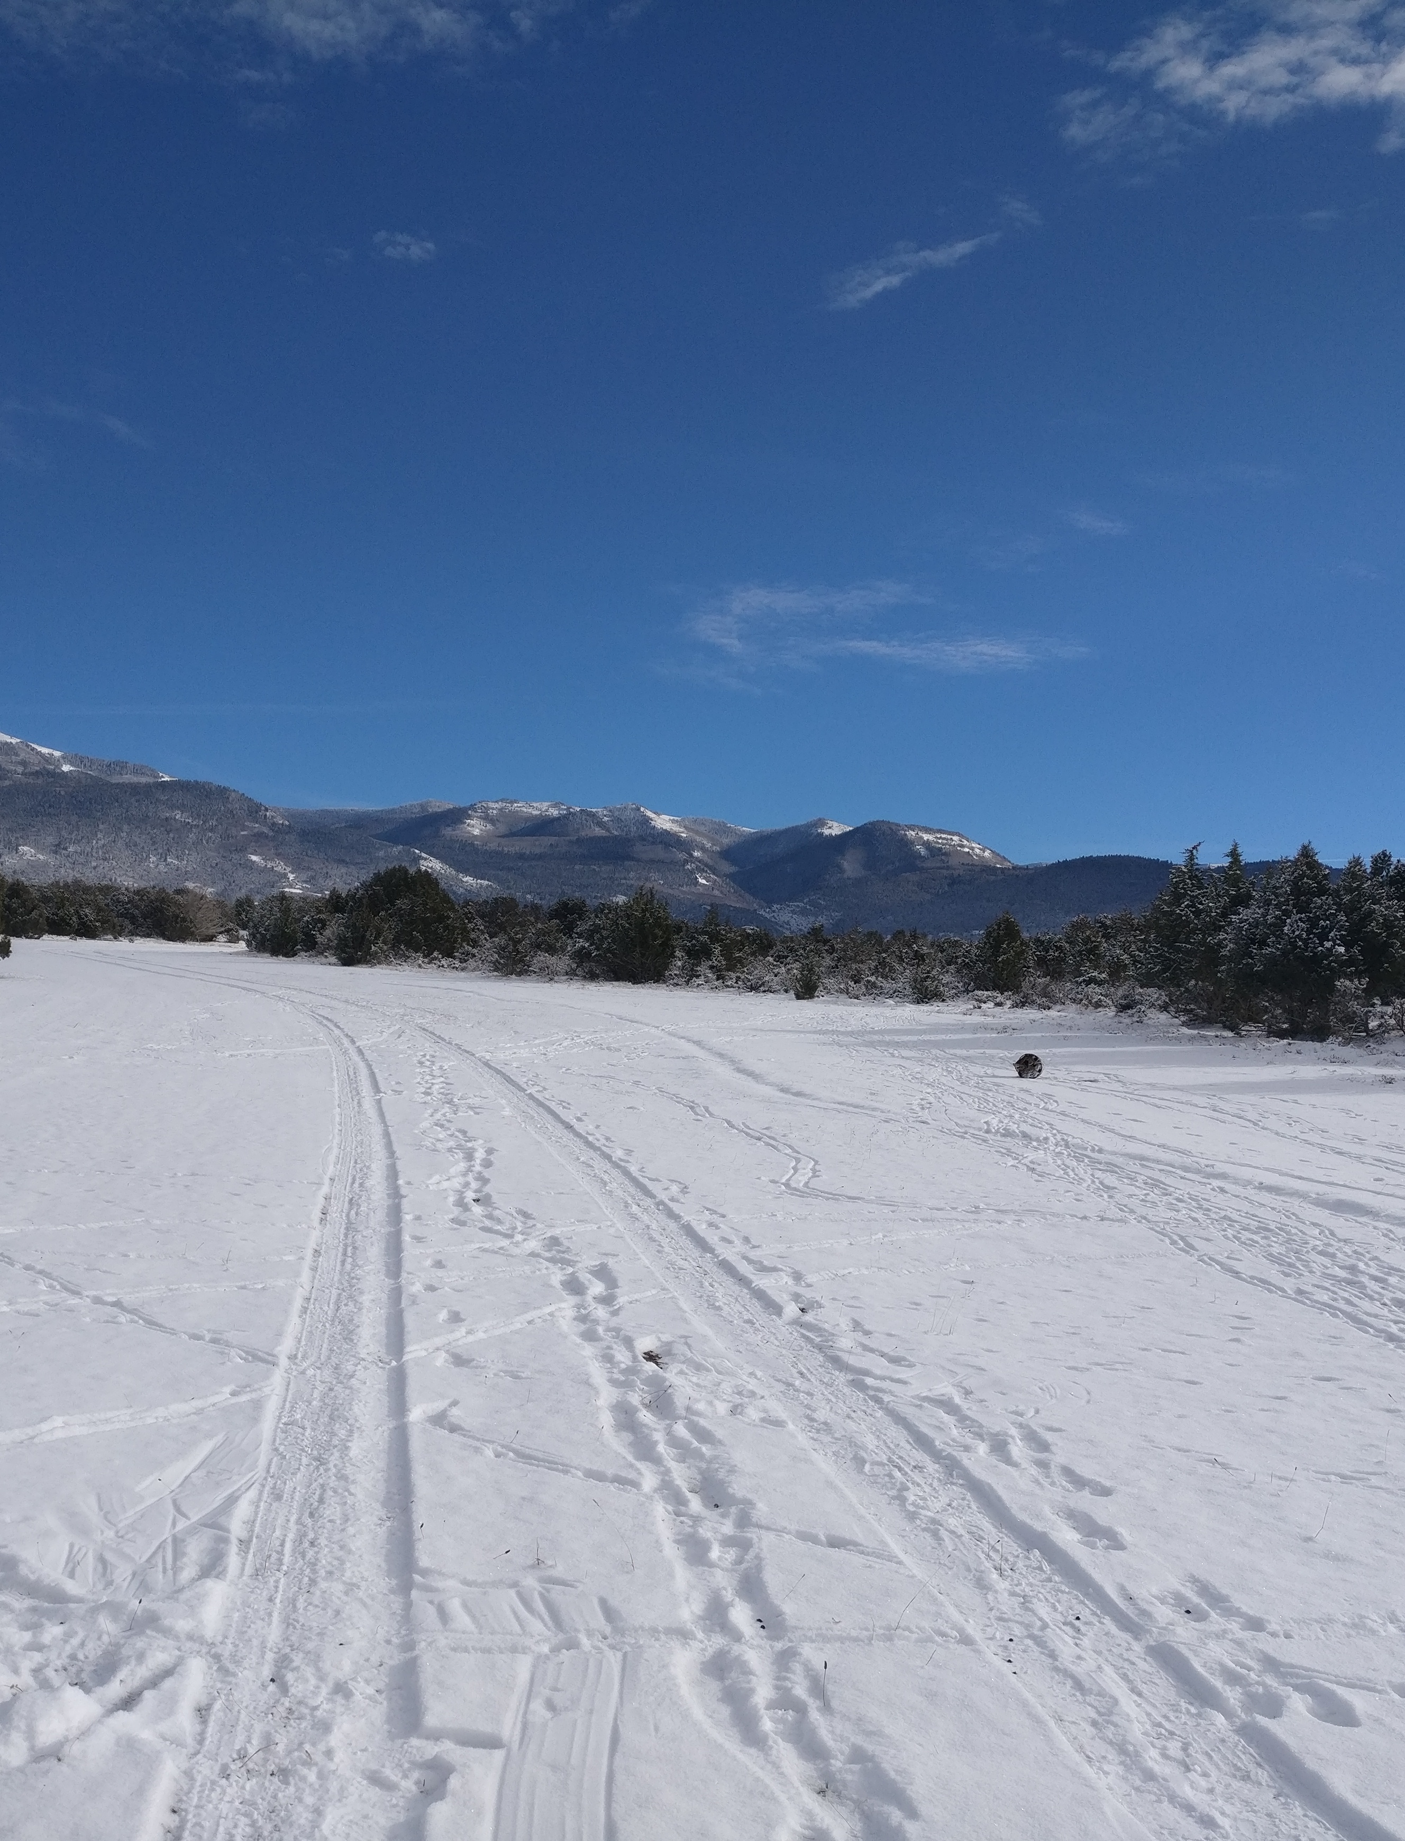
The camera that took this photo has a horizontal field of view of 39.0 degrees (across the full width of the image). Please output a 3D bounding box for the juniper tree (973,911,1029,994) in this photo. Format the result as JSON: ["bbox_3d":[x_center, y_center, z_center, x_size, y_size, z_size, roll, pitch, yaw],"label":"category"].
[{"bbox_3d":[7.209,0.788,48.000,1.390,1.990,1.450,0,0,0],"label":"juniper tree"}]

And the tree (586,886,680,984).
[{"bbox_3d":[-1.912,0.398,55.000,2.600,2.760,2.600,0,0,0],"label":"tree"}]

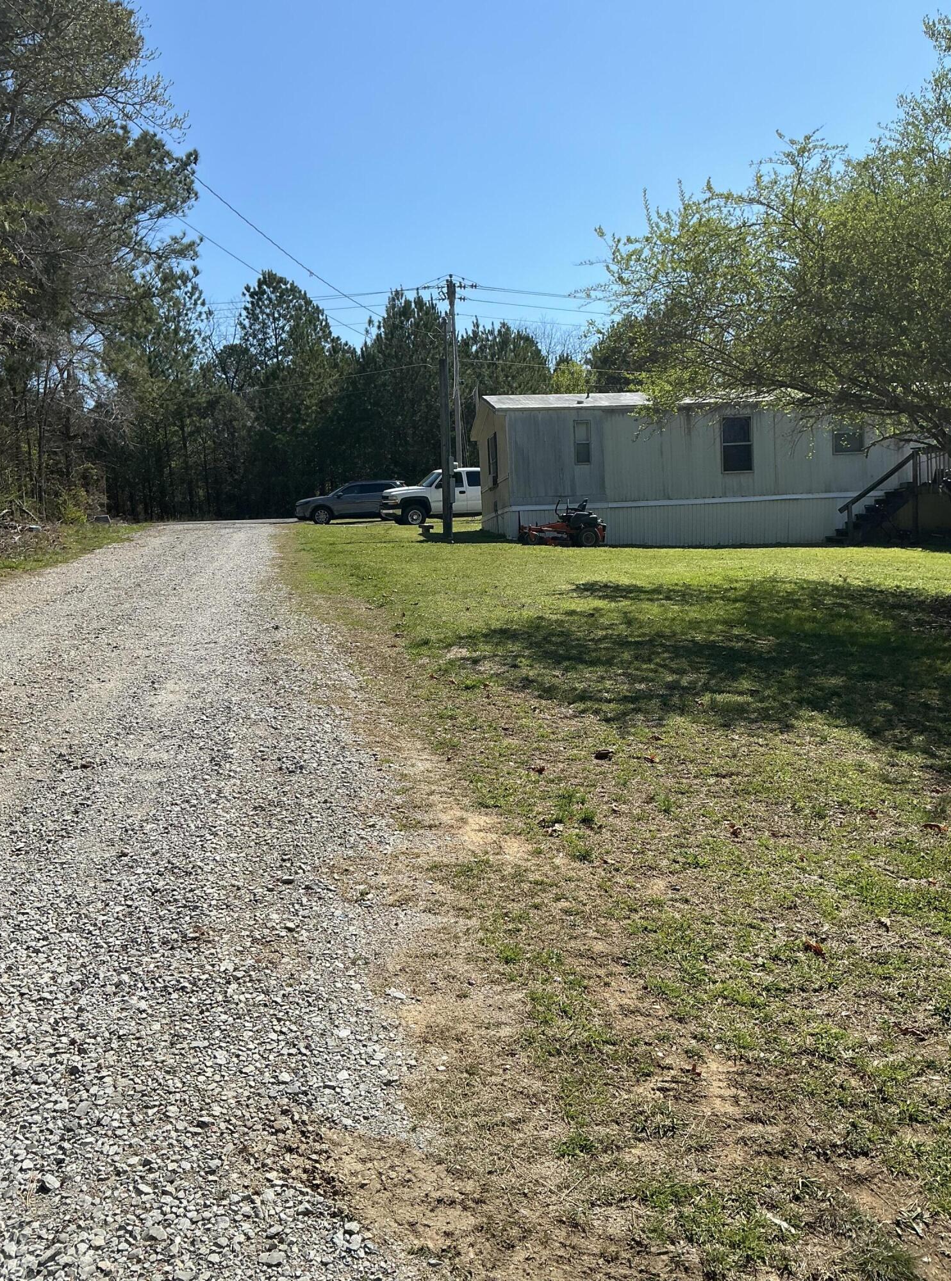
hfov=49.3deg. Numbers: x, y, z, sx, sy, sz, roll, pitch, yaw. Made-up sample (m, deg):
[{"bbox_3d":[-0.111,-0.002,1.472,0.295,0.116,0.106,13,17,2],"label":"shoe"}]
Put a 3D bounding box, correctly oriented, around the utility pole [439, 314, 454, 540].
[{"bbox_3d":[-0.626,-4.860,24.212,0.260,5.250,0.250,-2,5,0],"label":"utility pole"}]

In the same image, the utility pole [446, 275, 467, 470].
[{"bbox_3d":[-0.826,-10.911,46.432,0.420,10.700,0.420,-3,5,0],"label":"utility pole"}]

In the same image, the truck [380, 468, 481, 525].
[{"bbox_3d":[-0.365,-4.972,36.000,5.850,1.950,2.030,-4,5,-15],"label":"truck"}]

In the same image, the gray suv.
[{"bbox_3d":[-4.964,-5.609,42.300,4.650,1.690,1.860,-4,5,-15],"label":"gray suv"}]

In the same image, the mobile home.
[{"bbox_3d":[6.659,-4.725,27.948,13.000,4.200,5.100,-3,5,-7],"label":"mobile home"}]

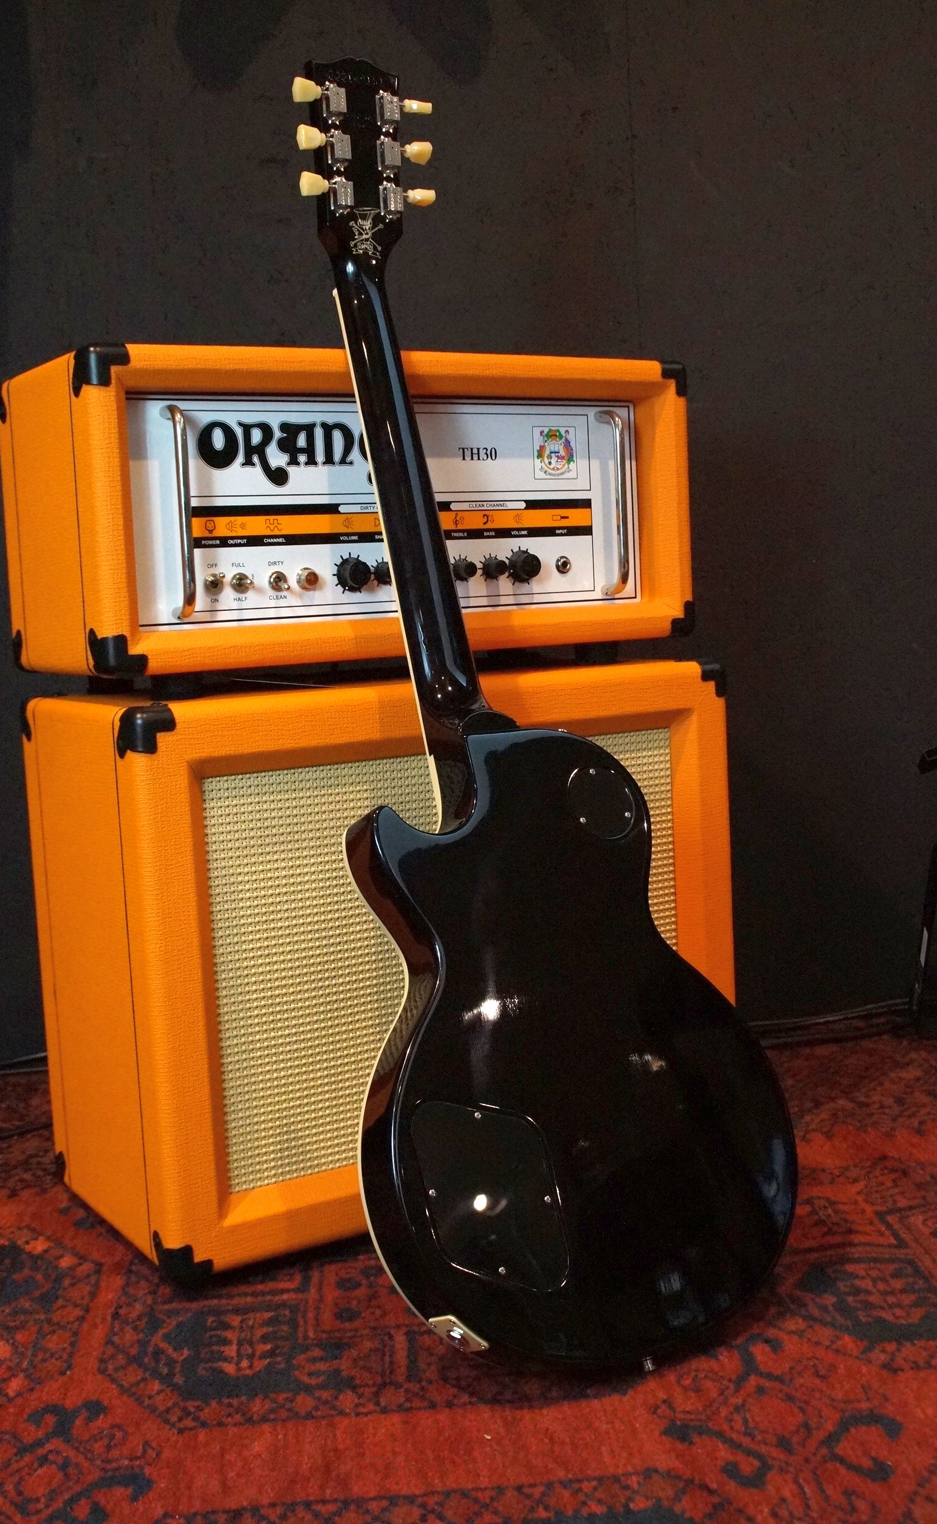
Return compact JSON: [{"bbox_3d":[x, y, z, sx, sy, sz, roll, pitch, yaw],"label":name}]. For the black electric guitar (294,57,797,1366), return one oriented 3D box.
[{"bbox_3d":[0.001,-0.076,1.134,0.333,1.010,0.105,-4,-18,-34],"label":"black electric guitar"}]

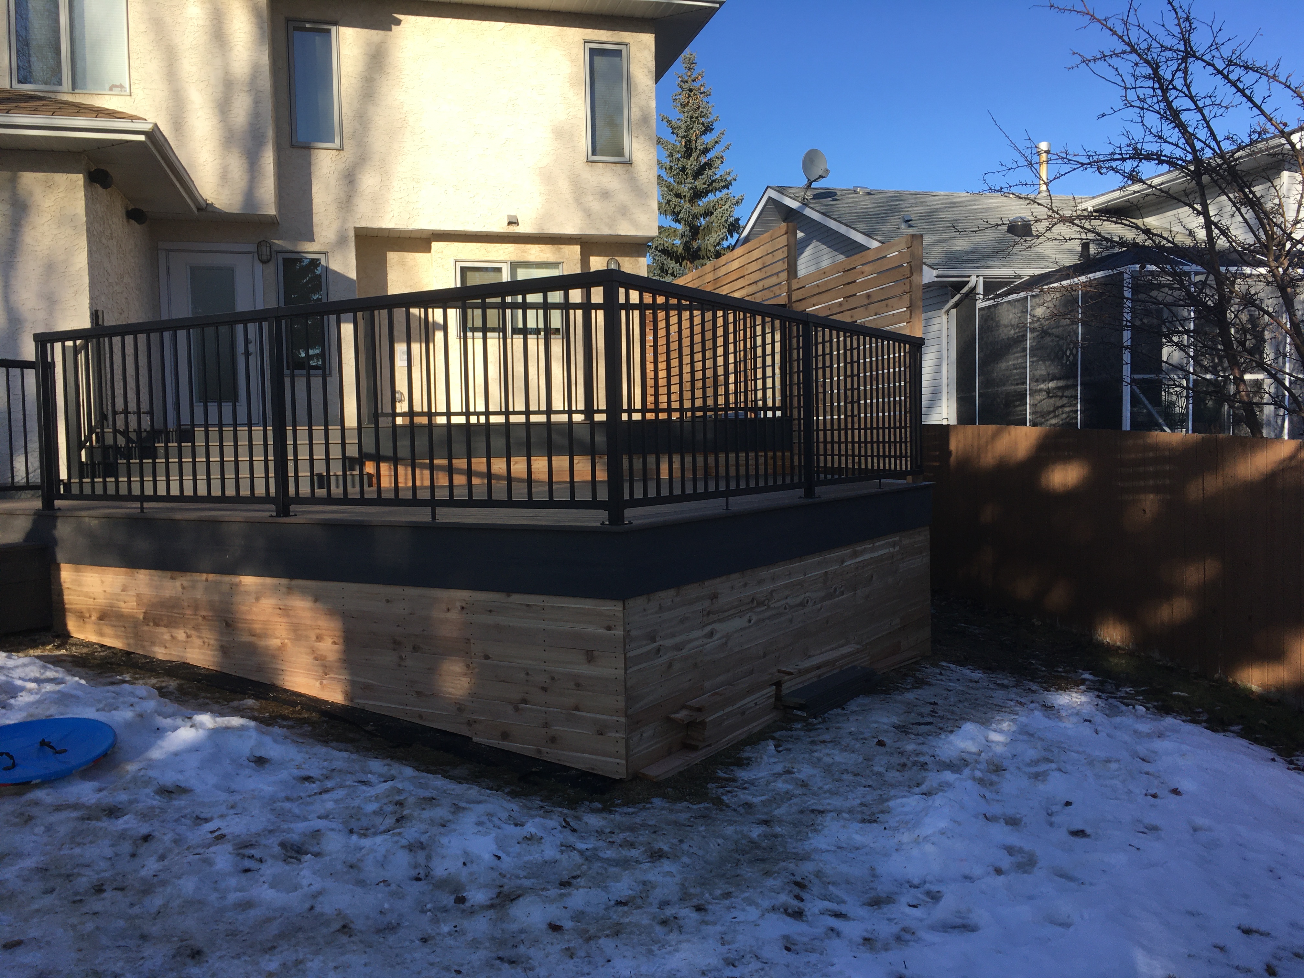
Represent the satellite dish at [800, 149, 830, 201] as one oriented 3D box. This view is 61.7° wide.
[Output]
[{"bbox_3d":[2.984,-5.745,20.000,0.520,0.900,0.550,-2,3,-25],"label":"satellite dish"}]

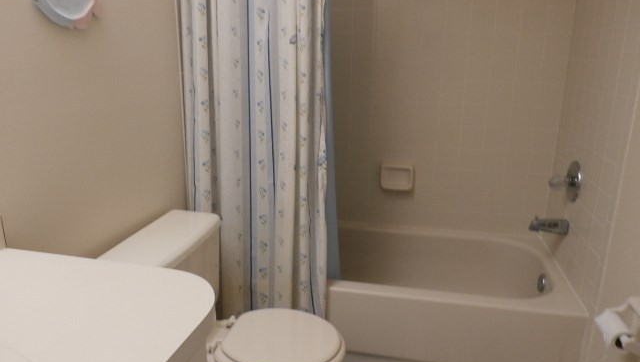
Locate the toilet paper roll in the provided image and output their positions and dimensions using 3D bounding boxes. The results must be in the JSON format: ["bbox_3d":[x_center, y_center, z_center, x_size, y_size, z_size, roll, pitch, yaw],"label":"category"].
[{"bbox_3d":[0.814,0.416,1.280,0.060,0.060,0.108,3,16,12],"label":"toilet paper roll"}]

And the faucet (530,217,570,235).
[{"bbox_3d":[0.967,0.185,1.954,0.145,0.072,0.055,3,16,12],"label":"faucet"}]

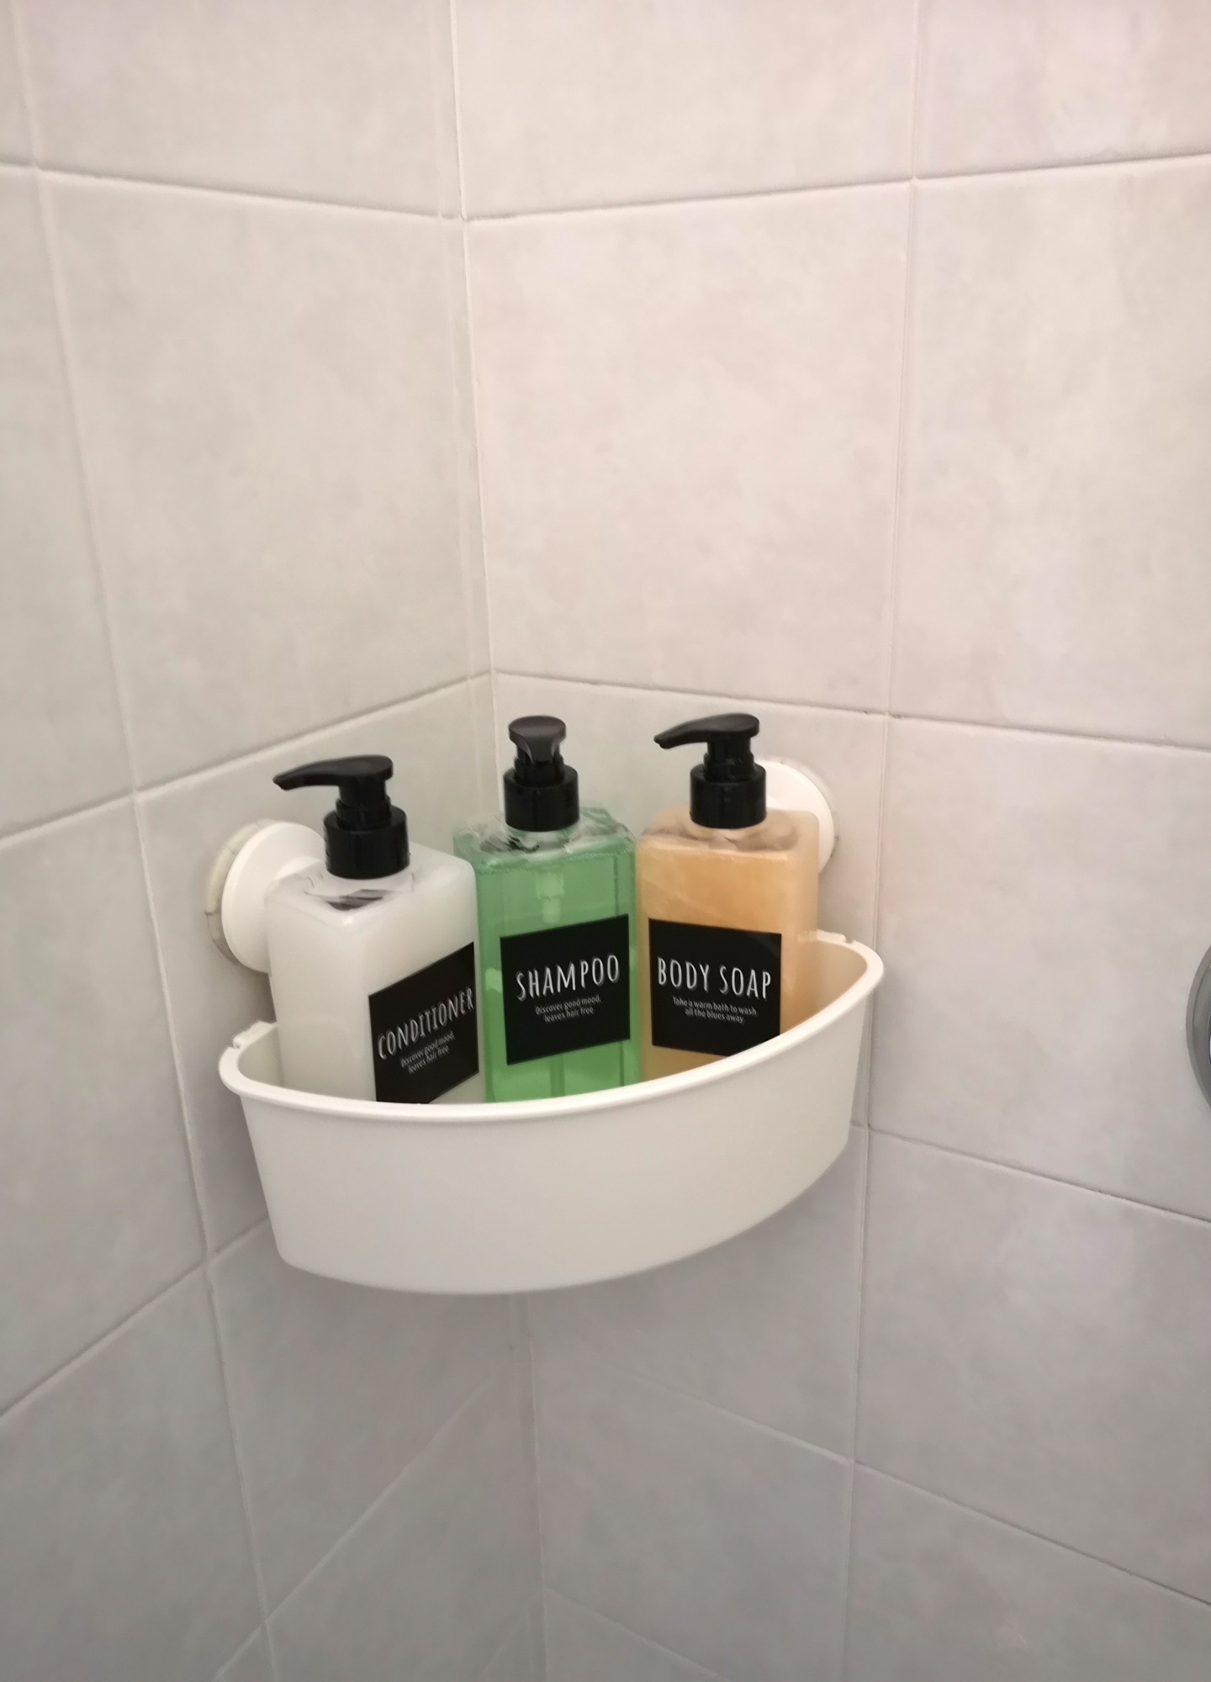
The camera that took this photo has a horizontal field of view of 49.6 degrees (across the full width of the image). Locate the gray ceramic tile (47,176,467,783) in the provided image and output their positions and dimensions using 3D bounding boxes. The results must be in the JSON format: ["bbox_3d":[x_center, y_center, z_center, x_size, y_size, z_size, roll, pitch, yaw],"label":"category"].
[{"bbox_3d":[-0.125,-0.144,0.523,0.010,0.201,0.201,10,23,29],"label":"gray ceramic tile"}]

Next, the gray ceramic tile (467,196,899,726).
[{"bbox_3d":[0.031,-0.166,0.572,0.201,0.201,0.010,10,23,29],"label":"gray ceramic tile"}]

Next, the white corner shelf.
[{"bbox_3d":[-0.019,0.097,0.578,0.280,0.096,0.212,-6,20,-13],"label":"white corner shelf"}]

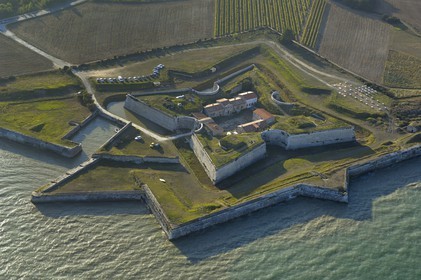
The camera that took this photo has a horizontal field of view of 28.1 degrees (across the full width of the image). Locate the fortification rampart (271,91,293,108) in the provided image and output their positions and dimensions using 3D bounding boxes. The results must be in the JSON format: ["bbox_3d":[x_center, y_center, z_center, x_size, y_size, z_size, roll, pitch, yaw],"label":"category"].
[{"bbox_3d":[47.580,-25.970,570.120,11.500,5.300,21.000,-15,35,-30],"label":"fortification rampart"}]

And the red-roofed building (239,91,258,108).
[{"bbox_3d":[25.600,-27.690,573.130,11.800,7.700,9.500,-15,35,-30],"label":"red-roofed building"}]

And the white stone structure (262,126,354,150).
[{"bbox_3d":[62.670,-2.550,535.540,59.580,9.500,11.000,-6,31,-17],"label":"white stone structure"}]

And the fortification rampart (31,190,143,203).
[{"bbox_3d":[-68.390,31.550,464.680,58.720,5.400,3.000,-1,30,-8],"label":"fortification rampart"}]

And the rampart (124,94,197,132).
[{"bbox_3d":[-32.750,-17.210,549.810,56.150,9.500,10.000,26,36,34],"label":"rampart"}]

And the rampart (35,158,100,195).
[{"bbox_3d":[-81.910,22.410,478.040,3.500,4.500,49.640,22,34,29],"label":"rampart"}]

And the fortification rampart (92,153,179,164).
[{"bbox_3d":[-43.910,10.980,498.430,49.930,4.200,2.500,3,30,-2],"label":"fortification rampart"}]

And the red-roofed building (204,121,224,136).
[{"bbox_3d":[2.800,-5.780,532.540,6.700,6.900,12.000,-15,35,-30],"label":"red-roofed building"}]

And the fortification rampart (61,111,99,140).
[{"bbox_3d":[-83.120,-8.900,536.330,2.100,3.300,43.830,15,31,19],"label":"fortification rampart"}]

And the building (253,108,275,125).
[{"bbox_3d":[34.180,-14.950,551.720,8.500,7.700,14.500,-15,35,-30],"label":"building"}]

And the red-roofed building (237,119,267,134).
[{"bbox_3d":[26.750,-6.700,536.560,20.000,7.400,9.000,-15,35,-30],"label":"red-roofed building"}]

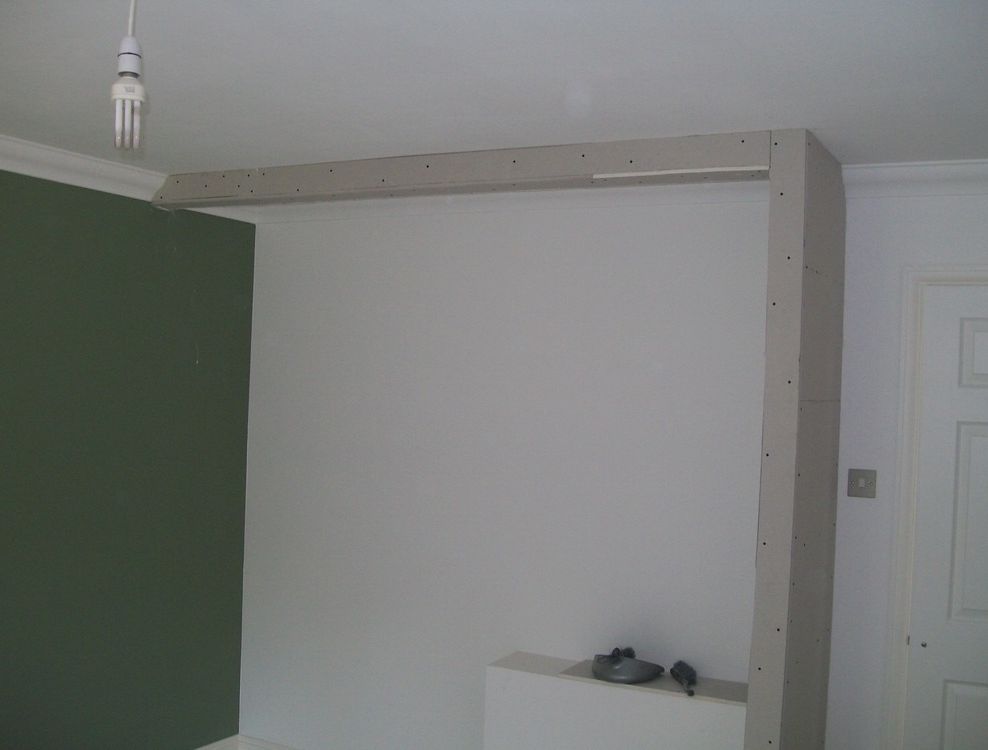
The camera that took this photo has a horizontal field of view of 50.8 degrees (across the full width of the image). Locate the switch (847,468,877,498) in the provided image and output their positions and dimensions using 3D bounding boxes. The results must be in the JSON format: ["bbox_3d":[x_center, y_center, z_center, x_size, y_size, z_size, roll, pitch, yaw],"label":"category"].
[{"bbox_3d":[1.171,0.345,3.310,0.088,0.088,0.010,2,0,27],"label":"switch"}]

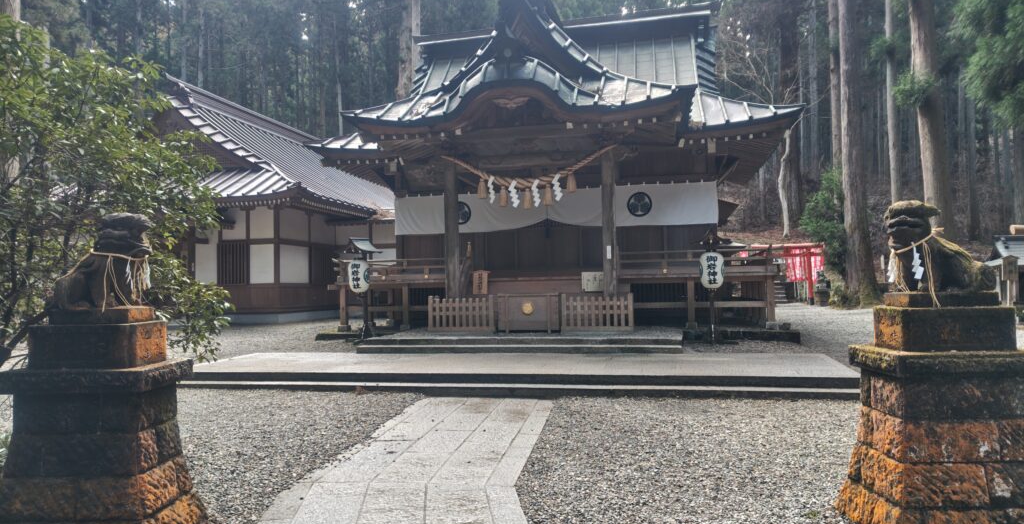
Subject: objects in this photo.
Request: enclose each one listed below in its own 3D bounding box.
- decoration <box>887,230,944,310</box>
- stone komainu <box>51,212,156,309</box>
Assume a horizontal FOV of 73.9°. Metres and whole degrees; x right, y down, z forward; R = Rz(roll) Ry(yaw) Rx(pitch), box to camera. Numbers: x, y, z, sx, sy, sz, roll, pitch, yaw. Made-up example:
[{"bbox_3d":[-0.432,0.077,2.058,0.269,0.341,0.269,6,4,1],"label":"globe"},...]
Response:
[{"bbox_3d":[2.550,0.030,4.300,0.340,0.490,0.270,-1,-2,-2],"label":"decoration"},{"bbox_3d":[-2.690,0.000,4.450,0.600,0.610,0.310,-1,-2,2],"label":"stone komainu"}]

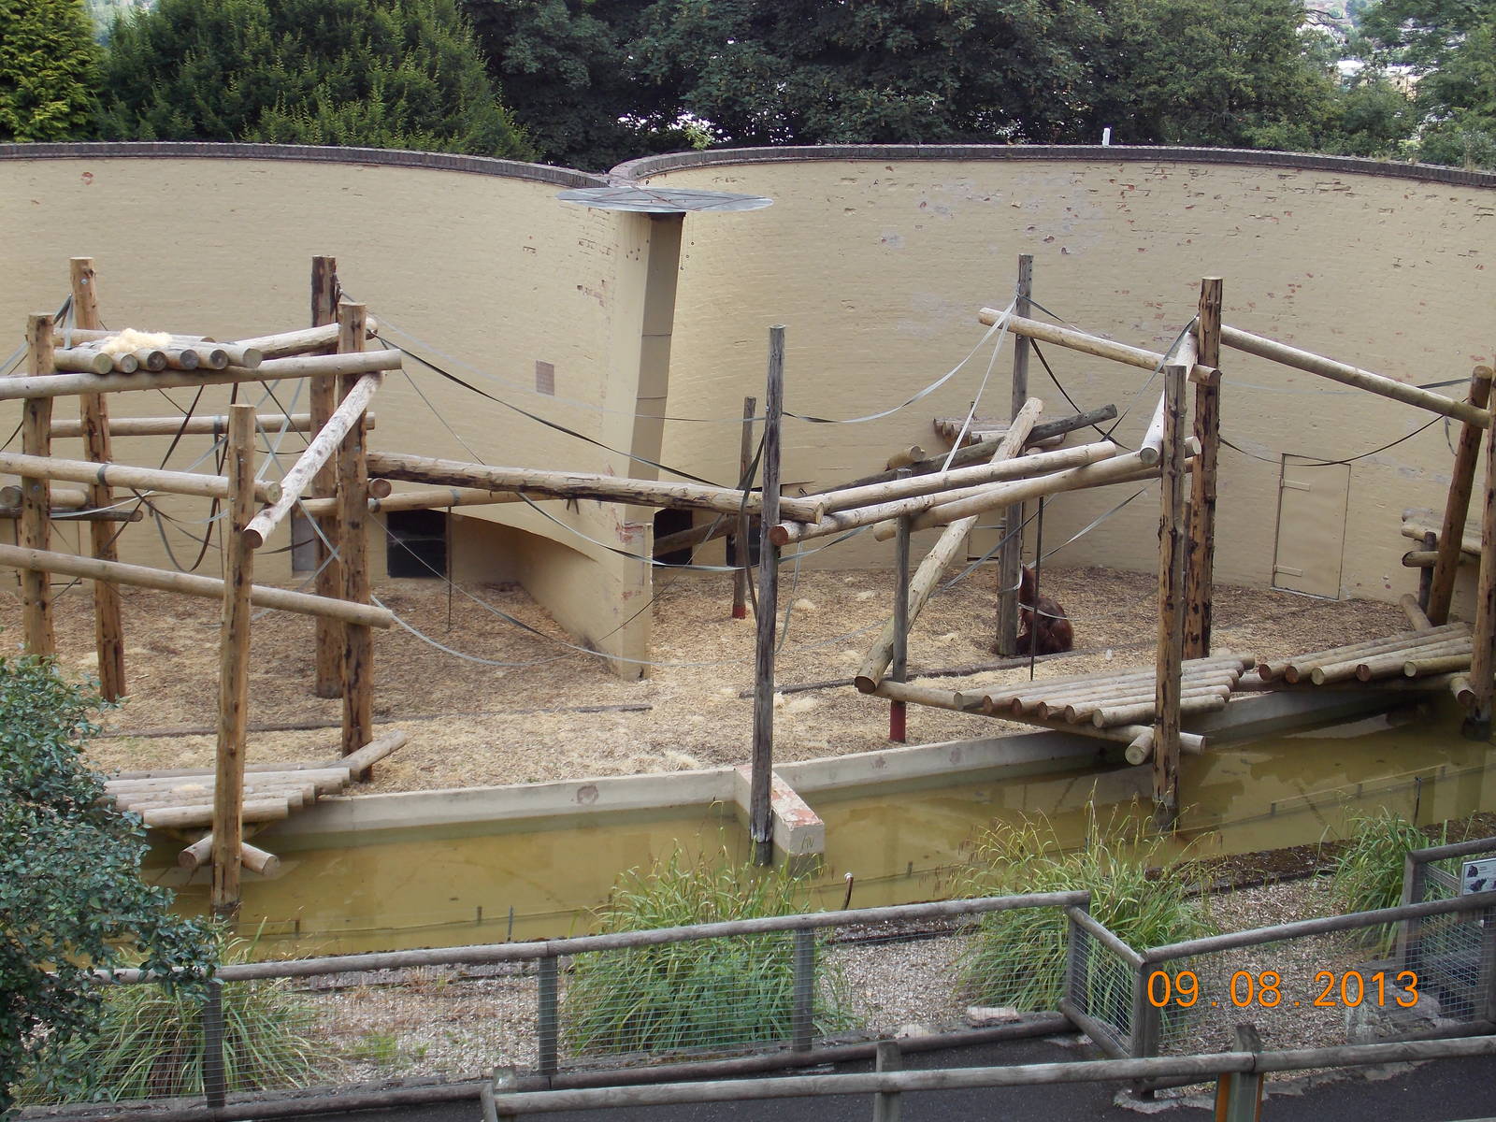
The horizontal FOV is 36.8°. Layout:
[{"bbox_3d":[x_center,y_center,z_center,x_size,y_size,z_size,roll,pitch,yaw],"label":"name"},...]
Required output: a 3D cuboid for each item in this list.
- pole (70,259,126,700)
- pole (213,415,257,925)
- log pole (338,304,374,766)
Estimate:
[{"bbox_3d":[-6.245,-0.725,21.619,0.235,4.362,0.235,-4,16,-16],"label":"pole"},{"bbox_3d":[-4.713,0.993,20.562,0.246,4.904,0.246,2,15,-13],"label":"pole"},{"bbox_3d":[-3.443,-0.122,19.738,0.260,4.283,0.260,-1,15,-10],"label":"log pole"}]

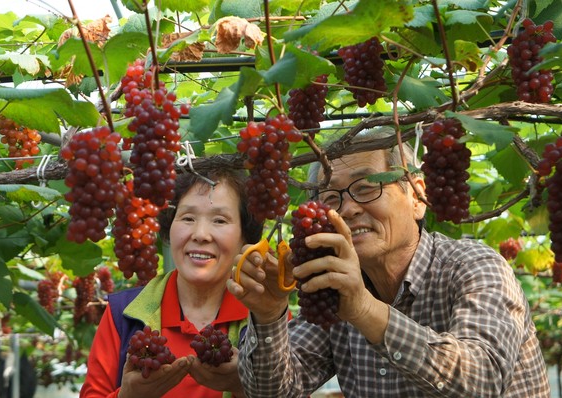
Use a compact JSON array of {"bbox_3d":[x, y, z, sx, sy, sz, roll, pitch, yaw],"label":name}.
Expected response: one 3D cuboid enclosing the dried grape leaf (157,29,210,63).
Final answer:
[{"bbox_3d":[-0.174,-0.274,2.350,0.092,0.062,0.060,0,-7,0],"label":"dried grape leaf"}]

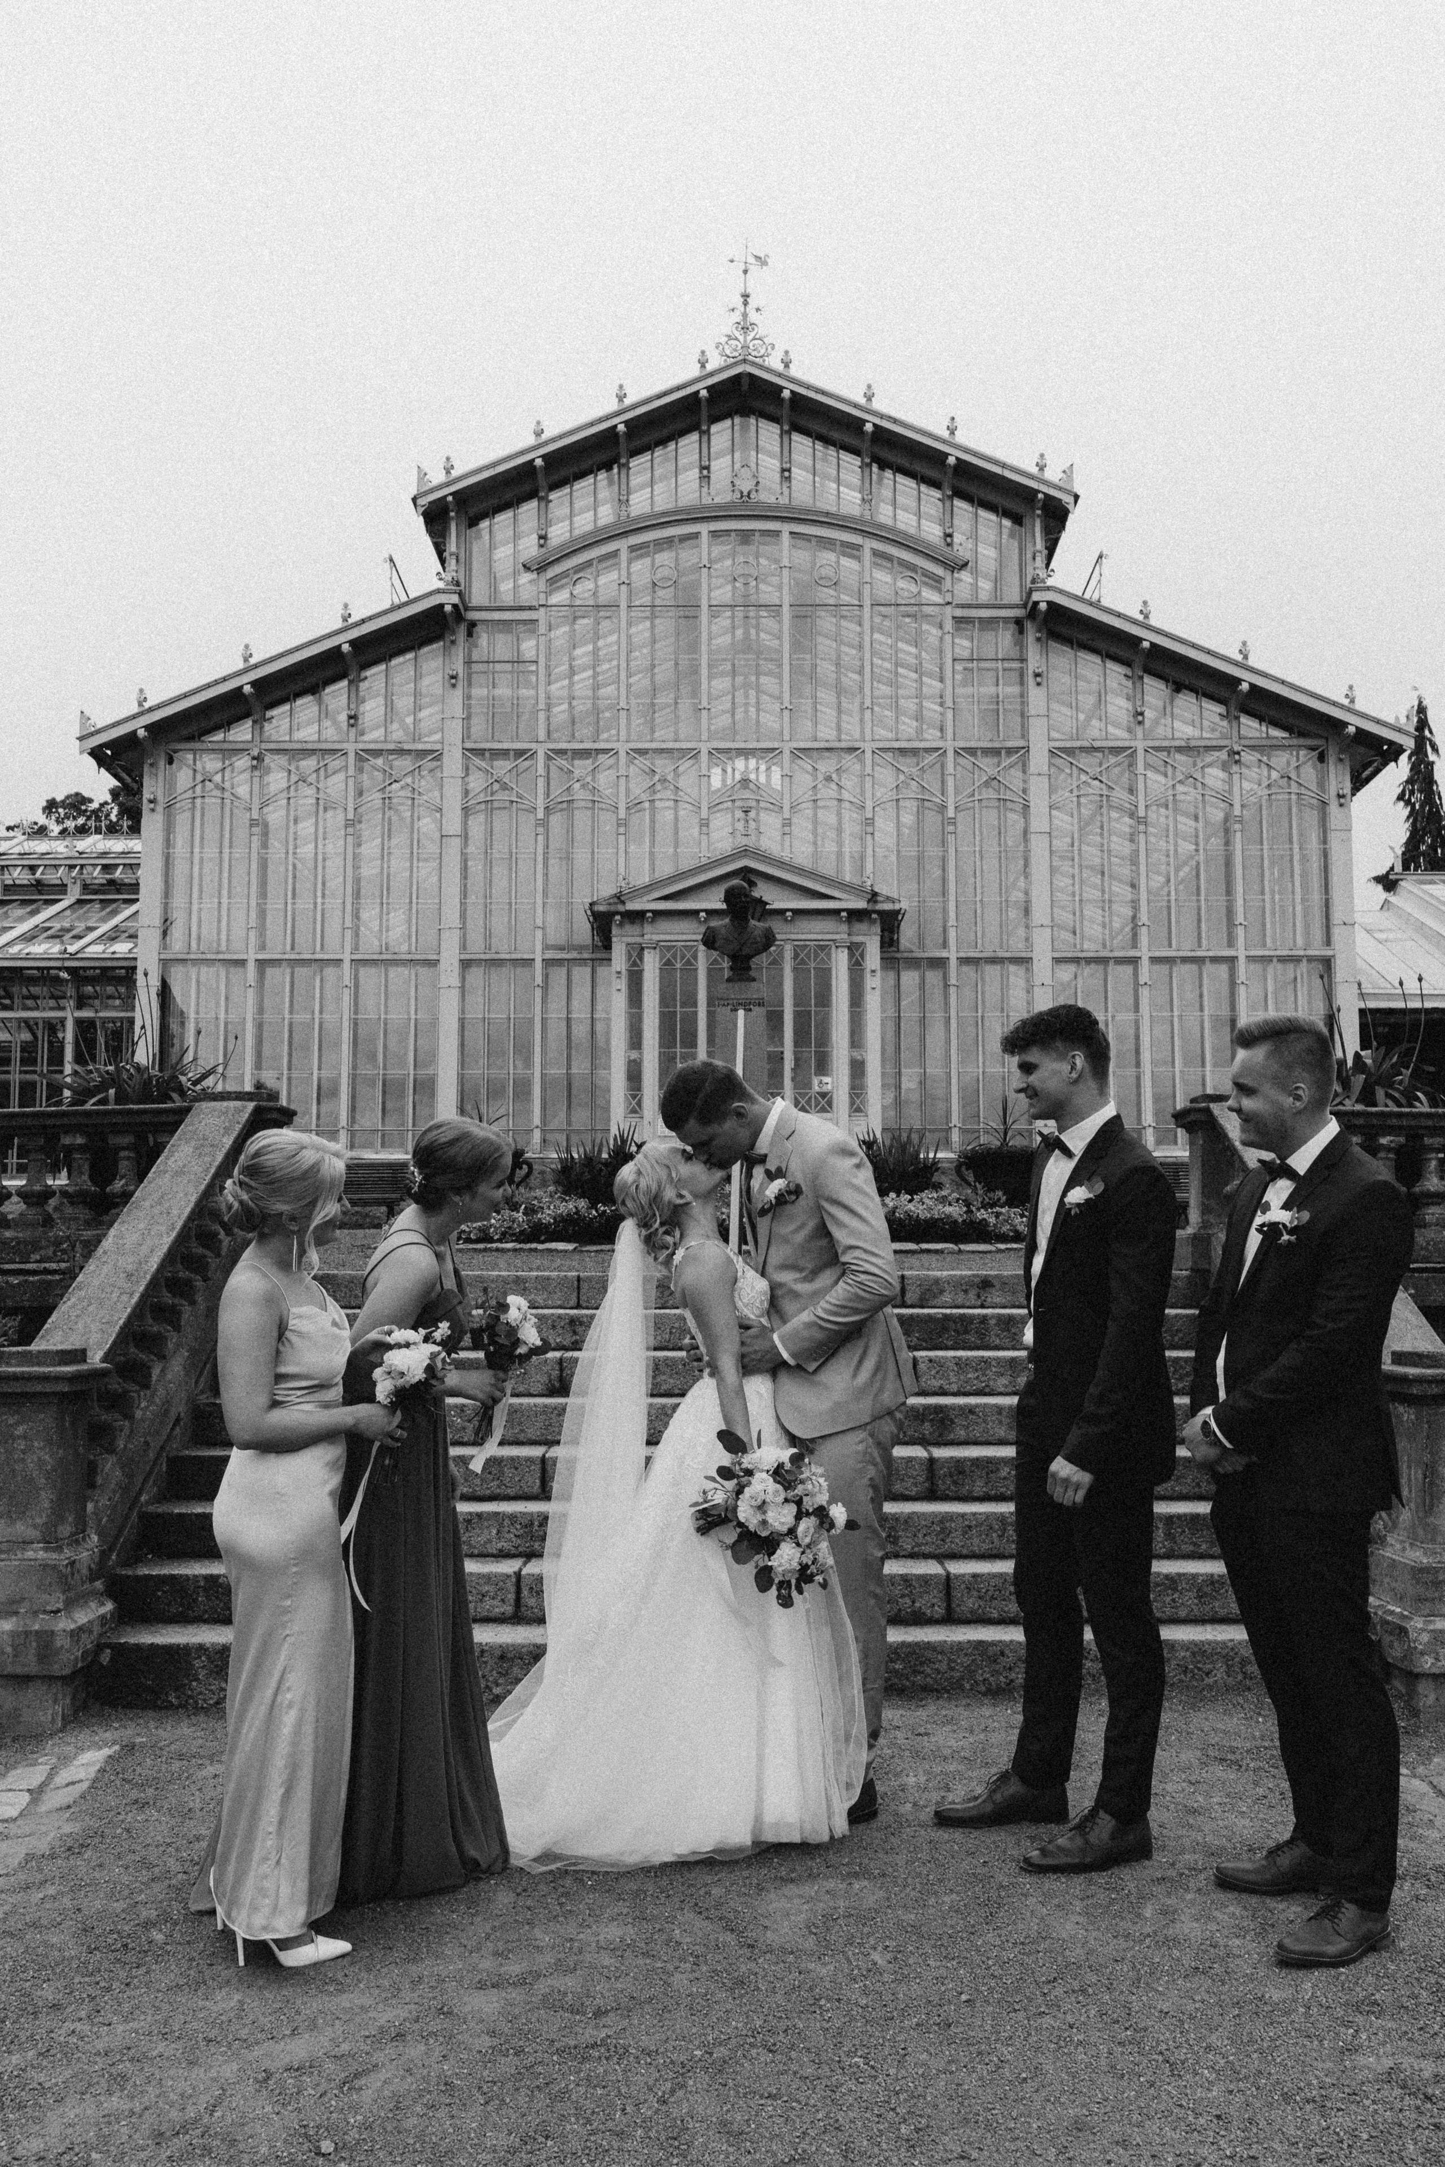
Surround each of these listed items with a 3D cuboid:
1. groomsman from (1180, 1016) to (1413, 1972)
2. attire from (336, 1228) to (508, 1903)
[{"bbox_3d":[1.164,0.751,4.241,0.440,1.798,0.550,3,-7,-24],"label":"groomsman"},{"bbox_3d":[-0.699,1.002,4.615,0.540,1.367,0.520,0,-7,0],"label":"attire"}]

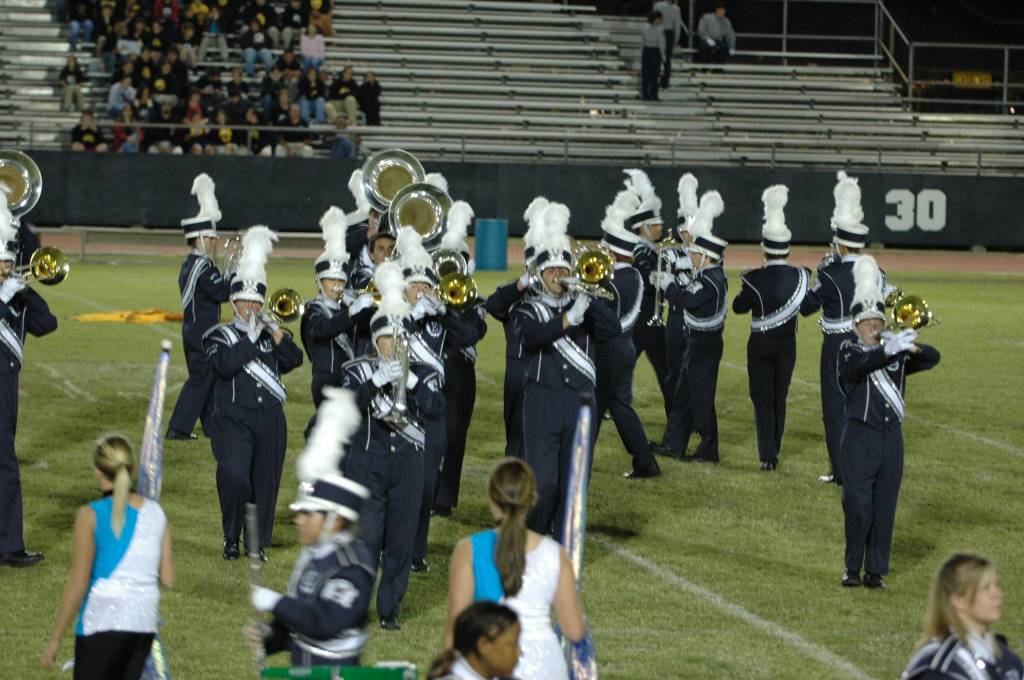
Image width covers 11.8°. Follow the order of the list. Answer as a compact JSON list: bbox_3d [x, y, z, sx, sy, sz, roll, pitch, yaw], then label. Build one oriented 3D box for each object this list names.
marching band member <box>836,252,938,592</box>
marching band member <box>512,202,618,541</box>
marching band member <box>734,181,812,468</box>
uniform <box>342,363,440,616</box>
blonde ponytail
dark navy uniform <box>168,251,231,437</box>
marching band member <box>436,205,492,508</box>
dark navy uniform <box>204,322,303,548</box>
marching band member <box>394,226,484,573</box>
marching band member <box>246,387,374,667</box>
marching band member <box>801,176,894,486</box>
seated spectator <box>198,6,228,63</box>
[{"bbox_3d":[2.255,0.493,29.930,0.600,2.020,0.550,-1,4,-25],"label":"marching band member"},{"bbox_3d":[0.346,0.196,31.869,0.660,2.167,0.520,0,4,-12],"label":"marching band member"},{"bbox_3d":[1.890,-0.084,36.000,0.580,2.060,0.500,1,4,-9],"label":"marching band member"},{"bbox_3d":[-0.674,0.830,27.631,0.560,1.490,0.460,0,4,-14],"label":"uniform"},{"bbox_3d":[-1.698,0.624,21.068,0.175,0.440,0.220,0,4,-14],"label":"blonde ponytail"},{"bbox_3d":[-2.388,0.037,37.993,0.550,1.421,0.500,0,4,-18],"label":"dark navy uniform"},{"bbox_3d":[-0.360,0.118,33.274,0.520,2.100,0.500,1,4,-6],"label":"marching band member"},{"bbox_3d":[-1.615,0.600,30.758,0.580,1.430,0.460,0,4,-16],"label":"dark navy uniform"},{"bbox_3d":[-0.465,0.350,30.154,0.620,2.087,0.500,0,4,-12],"label":"marching band member"},{"bbox_3d":[-0.771,1.210,19.072,0.520,2.060,0.520,0,4,-20],"label":"marching band member"},{"bbox_3d":[2.335,-0.080,34.400,0.660,2.150,0.550,0,4,-16],"label":"marching band member"},{"bbox_3d":[-5.646,-5.769,93.500,0.560,1.130,0.740,1,4,-11],"label":"seated spectator"}]

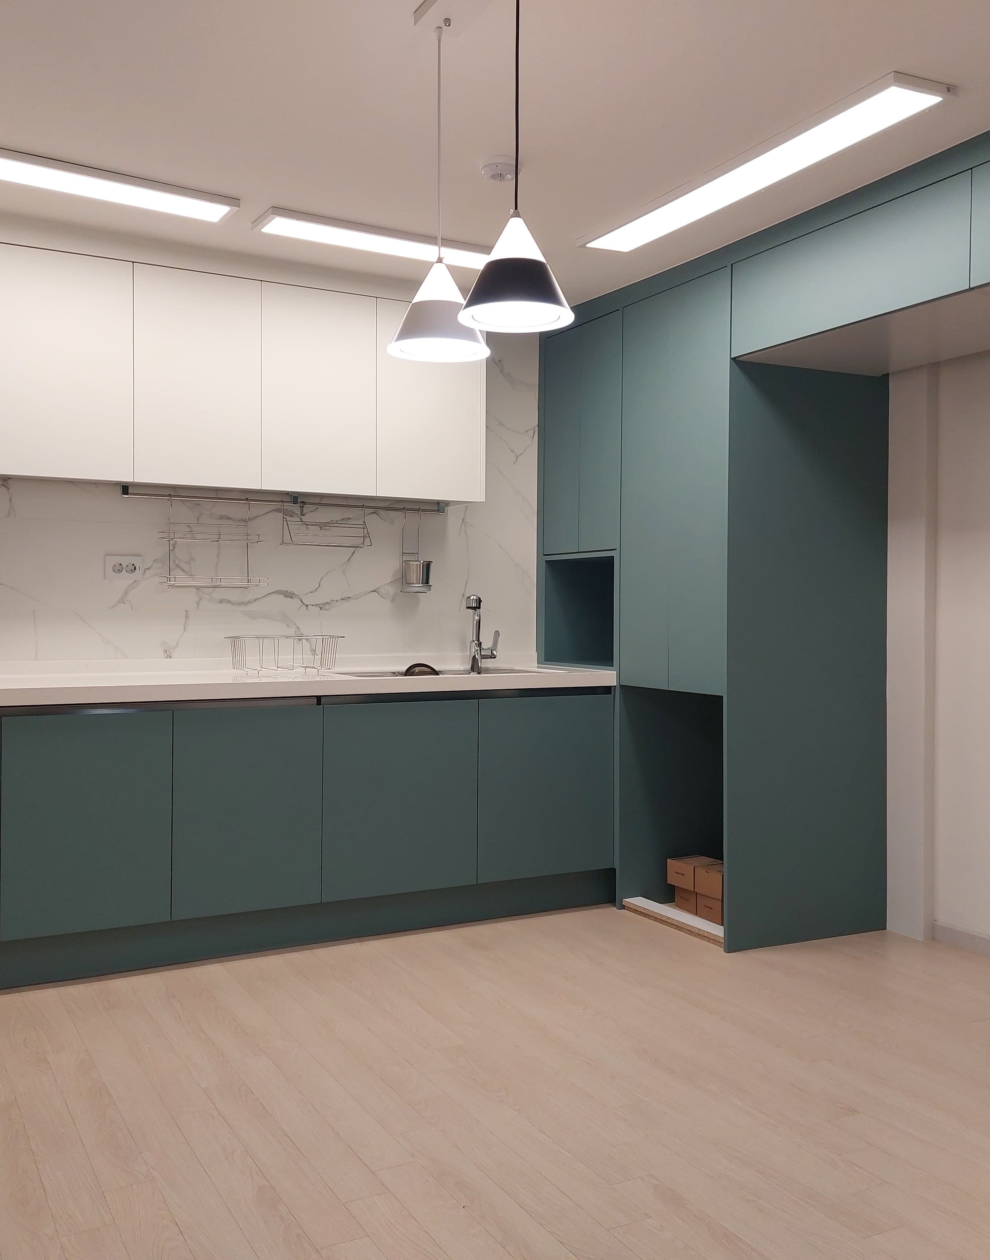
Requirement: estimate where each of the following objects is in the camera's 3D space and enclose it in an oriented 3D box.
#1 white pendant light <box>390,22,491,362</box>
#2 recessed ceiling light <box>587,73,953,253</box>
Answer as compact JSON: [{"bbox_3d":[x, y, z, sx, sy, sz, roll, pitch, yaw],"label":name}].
[{"bbox_3d":[-0.113,-0.884,2.335,0.208,0.660,0.208,0,1,0],"label":"white pendant light"},{"bbox_3d":[0.655,-1.226,3.180,0.197,0.029,1.308,0,1,-28],"label":"recessed ceiling light"}]

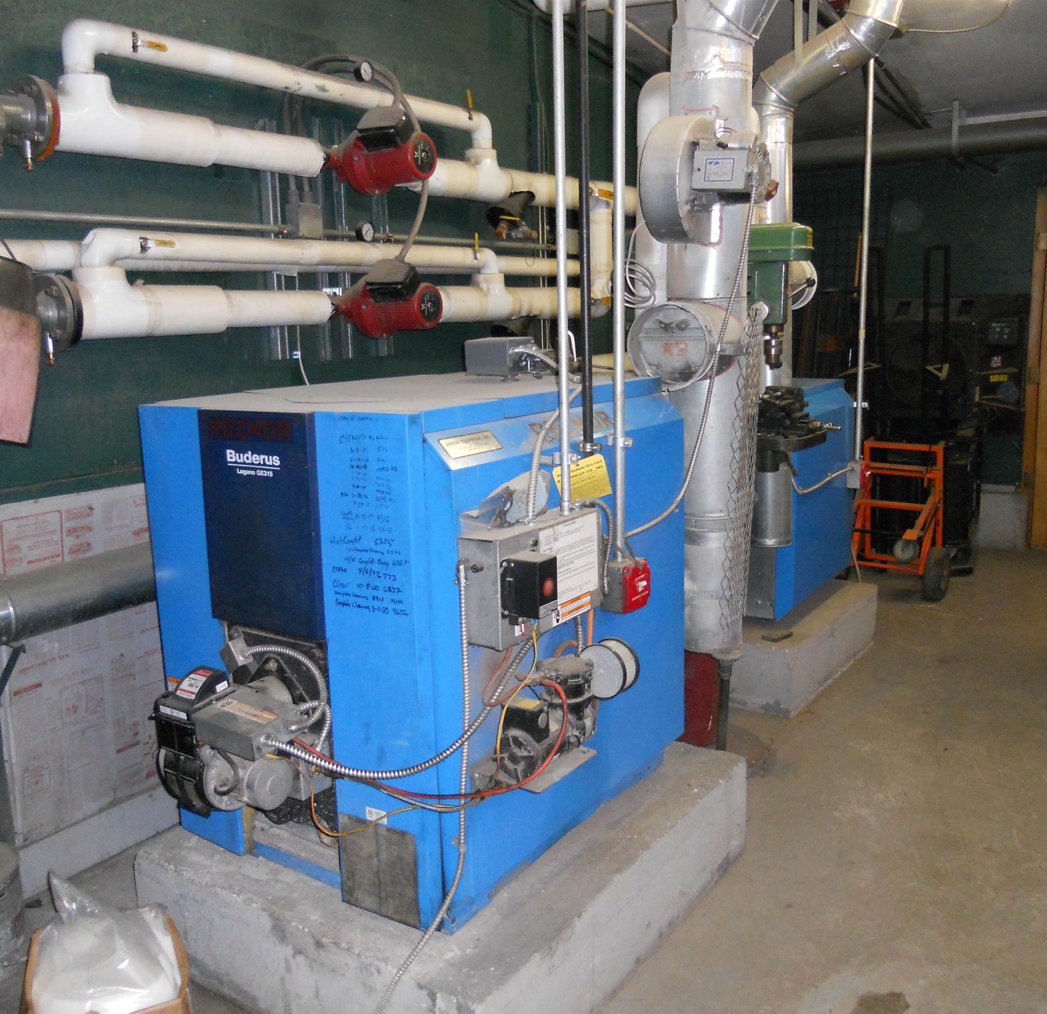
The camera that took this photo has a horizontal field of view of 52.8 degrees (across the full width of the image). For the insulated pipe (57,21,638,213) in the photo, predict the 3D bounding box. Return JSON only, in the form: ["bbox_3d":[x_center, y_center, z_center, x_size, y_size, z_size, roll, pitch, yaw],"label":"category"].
[{"bbox_3d":[-0.283,-1.194,3.533,0.140,0.300,2.800,6,13,34],"label":"insulated pipe"}]

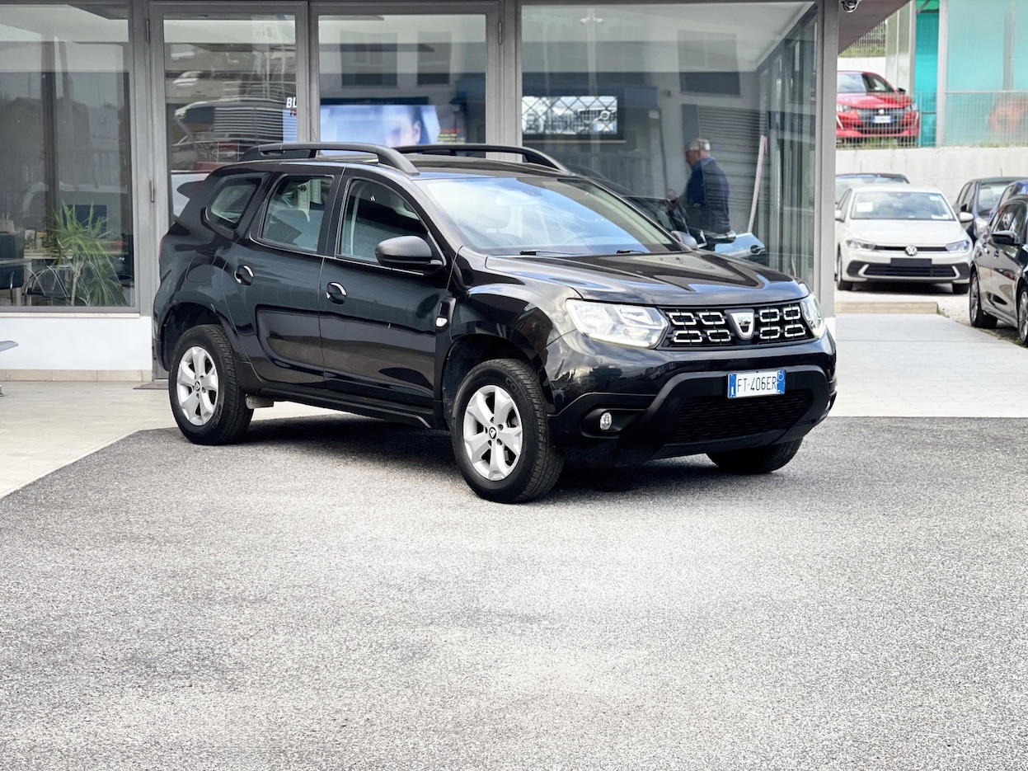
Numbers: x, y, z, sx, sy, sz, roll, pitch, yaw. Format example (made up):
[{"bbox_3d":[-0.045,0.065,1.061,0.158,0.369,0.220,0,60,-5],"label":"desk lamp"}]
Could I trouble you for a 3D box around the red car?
[{"bbox_3d":[6.180,-5.150,35.500,1.800,1.440,4.050,-1,6,-10],"label":"red car"}]

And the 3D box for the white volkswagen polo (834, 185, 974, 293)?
[{"bbox_3d":[5.350,-2.080,26.600,1.800,1.450,4.070,1,6,5],"label":"white volkswagen polo"}]

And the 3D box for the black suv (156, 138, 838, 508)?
[{"bbox_3d":[-0.250,-0.452,10.130,1.870,1.690,4.340,-5,7,-39],"label":"black suv"}]

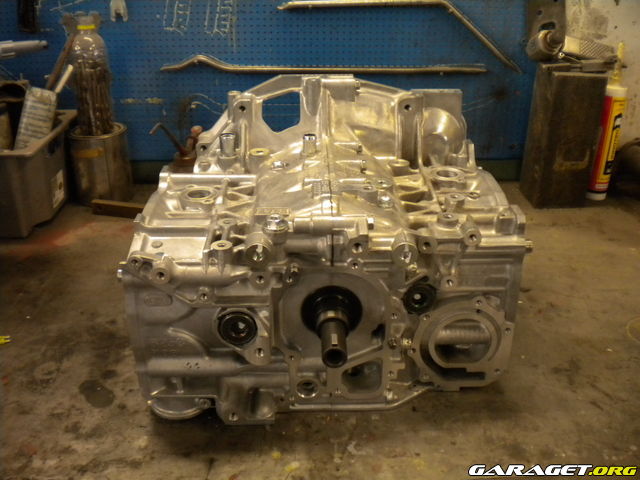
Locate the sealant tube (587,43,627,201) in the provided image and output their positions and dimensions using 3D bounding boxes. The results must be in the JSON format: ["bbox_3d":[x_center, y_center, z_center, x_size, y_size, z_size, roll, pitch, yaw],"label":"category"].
[{"bbox_3d":[0.569,-0.230,1.281,0.050,0.307,0.050,14,27,27],"label":"sealant tube"}]

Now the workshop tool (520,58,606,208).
[{"bbox_3d":[0.478,-0.202,1.276,0.097,0.258,0.108,1,24,2],"label":"workshop tool"}]

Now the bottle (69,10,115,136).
[{"bbox_3d":[-0.430,-0.311,1.221,0.067,0.219,0.067,1,24,0],"label":"bottle"}]

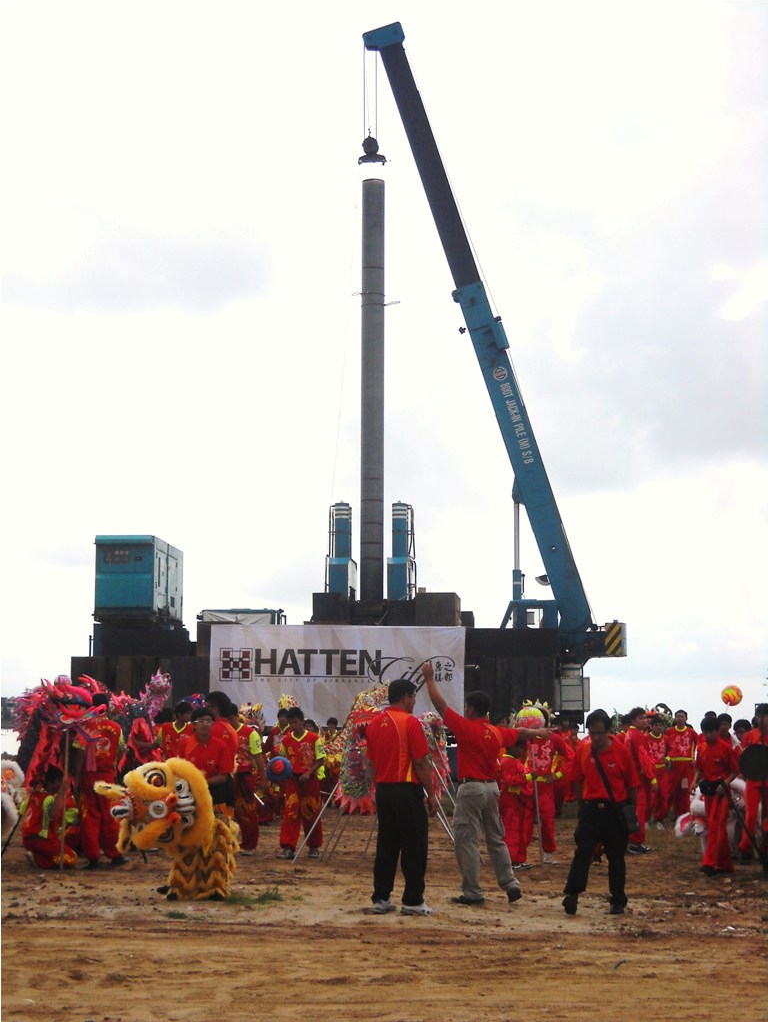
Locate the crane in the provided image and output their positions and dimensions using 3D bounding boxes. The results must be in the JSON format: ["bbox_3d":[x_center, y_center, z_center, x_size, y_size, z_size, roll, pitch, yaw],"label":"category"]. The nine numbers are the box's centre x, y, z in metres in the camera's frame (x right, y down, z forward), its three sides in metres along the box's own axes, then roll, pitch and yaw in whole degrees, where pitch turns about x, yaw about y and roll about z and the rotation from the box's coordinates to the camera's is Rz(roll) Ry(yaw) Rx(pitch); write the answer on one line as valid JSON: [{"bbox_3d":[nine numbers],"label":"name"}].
[{"bbox_3d":[2.795,-4.110,48.737,6.402,16.022,2.200,-1,-6,8],"label":"crane"}]

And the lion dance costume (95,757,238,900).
[{"bbox_3d":[-1.714,2.499,15.269,1.000,1.090,0.950,-2,-7,18],"label":"lion dance costume"}]

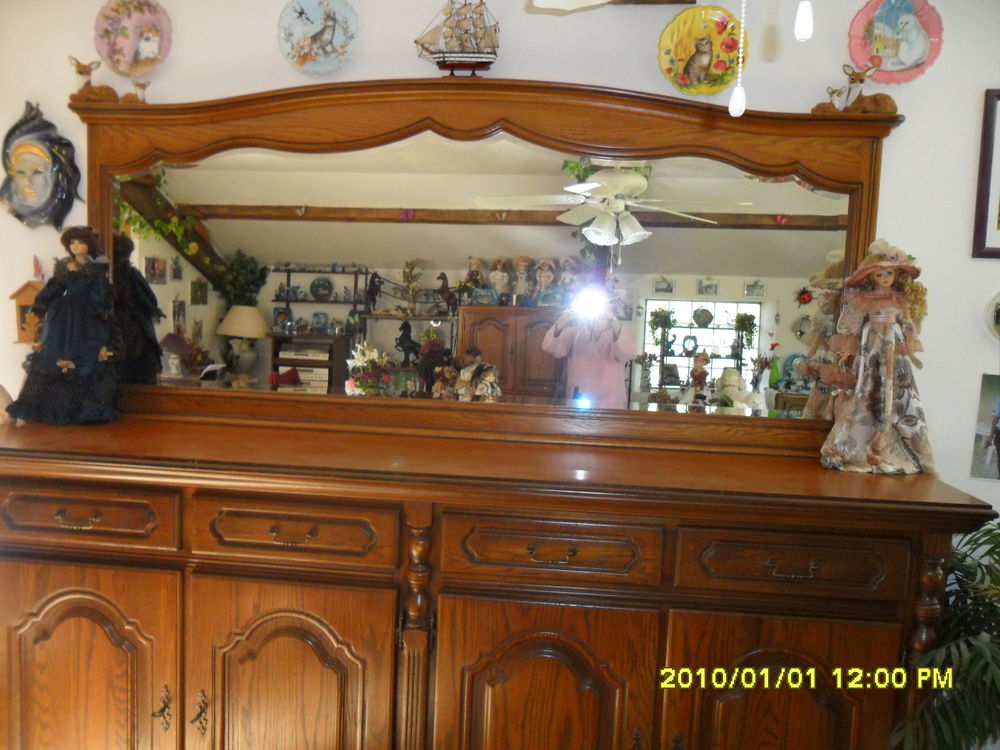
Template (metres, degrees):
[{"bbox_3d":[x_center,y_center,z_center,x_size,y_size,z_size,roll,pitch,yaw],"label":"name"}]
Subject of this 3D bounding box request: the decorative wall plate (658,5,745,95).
[{"bbox_3d":[0.479,-0.770,1.845,0.206,0.209,0.025,3,5,6],"label":"decorative wall plate"}]

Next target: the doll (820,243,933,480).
[{"bbox_3d":[0.844,-0.044,1.728,0.220,0.502,0.170,4,5,19],"label":"doll"}]

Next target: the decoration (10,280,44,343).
[{"bbox_3d":[-1.216,-0.164,2.053,0.112,0.162,0.065,3,5,6],"label":"decoration"}]

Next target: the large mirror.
[{"bbox_3d":[-0.096,-0.271,1.899,1.960,0.850,0.110,3,5,6],"label":"large mirror"}]

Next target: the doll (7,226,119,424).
[{"bbox_3d":[-1.086,-0.127,1.939,0.235,0.482,0.190,1,5,-18],"label":"doll"}]

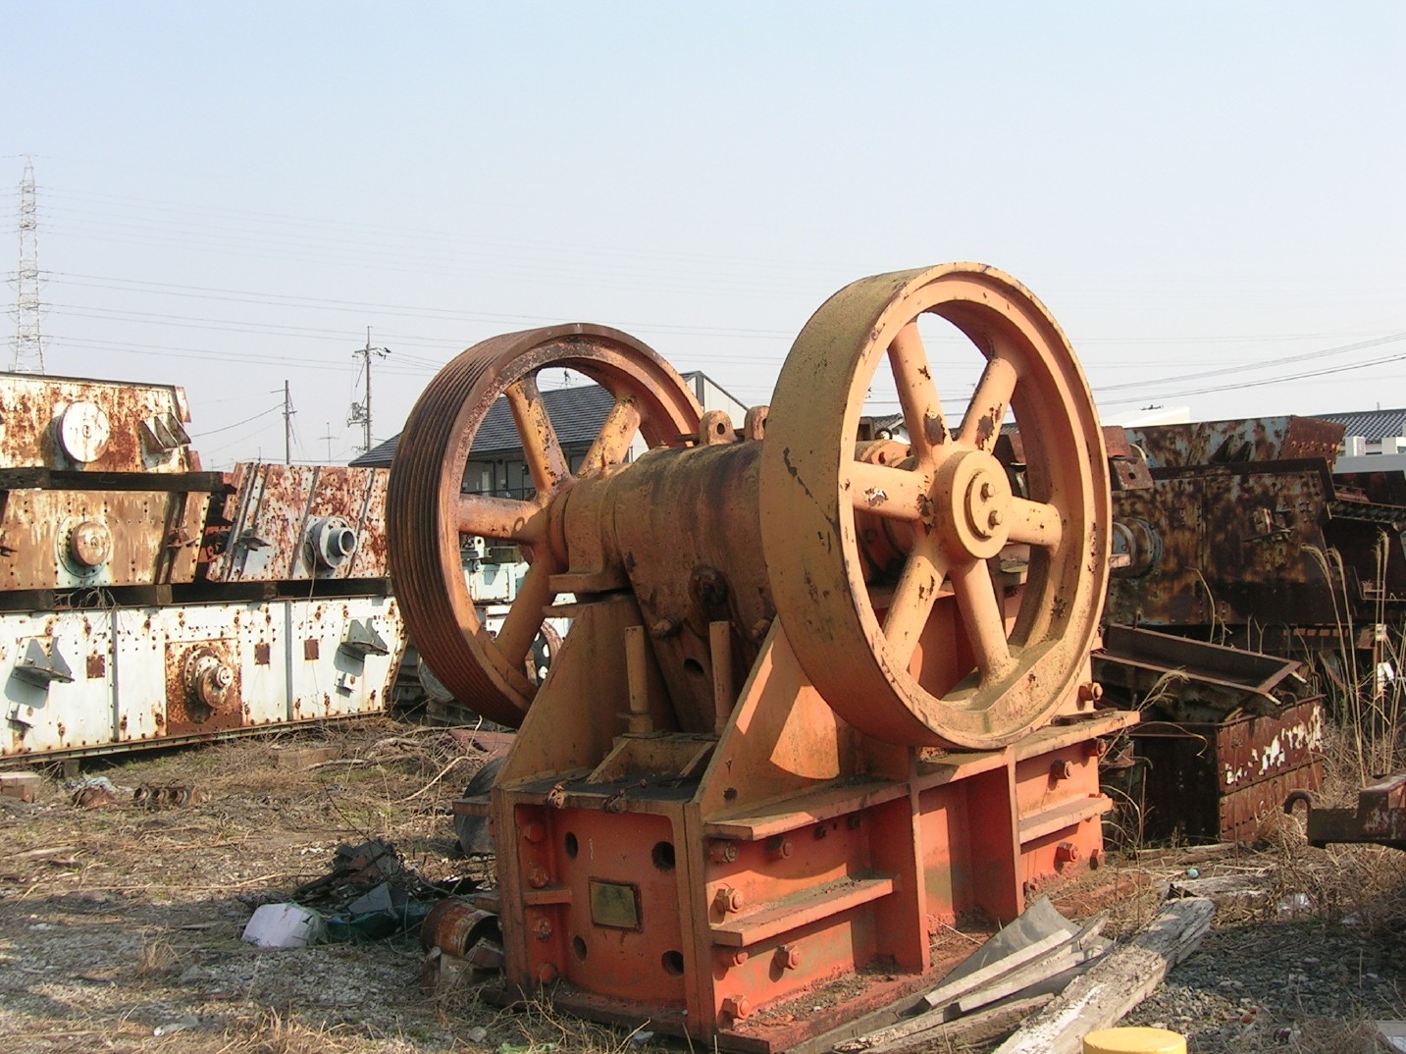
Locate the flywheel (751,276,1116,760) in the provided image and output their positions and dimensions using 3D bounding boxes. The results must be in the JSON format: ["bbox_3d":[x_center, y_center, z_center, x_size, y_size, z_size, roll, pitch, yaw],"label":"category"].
[{"bbox_3d":[0.665,-0.053,5.236,0.245,1.280,1.280,-3,2,42],"label":"flywheel"}]

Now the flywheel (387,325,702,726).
[{"bbox_3d":[-0.421,0.004,6.214,0.241,1.280,1.280,-3,2,42],"label":"flywheel"}]

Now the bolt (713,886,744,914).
[{"bbox_3d":[0.073,0.958,4.986,0.054,0.064,0.060,-3,2,42],"label":"bolt"}]

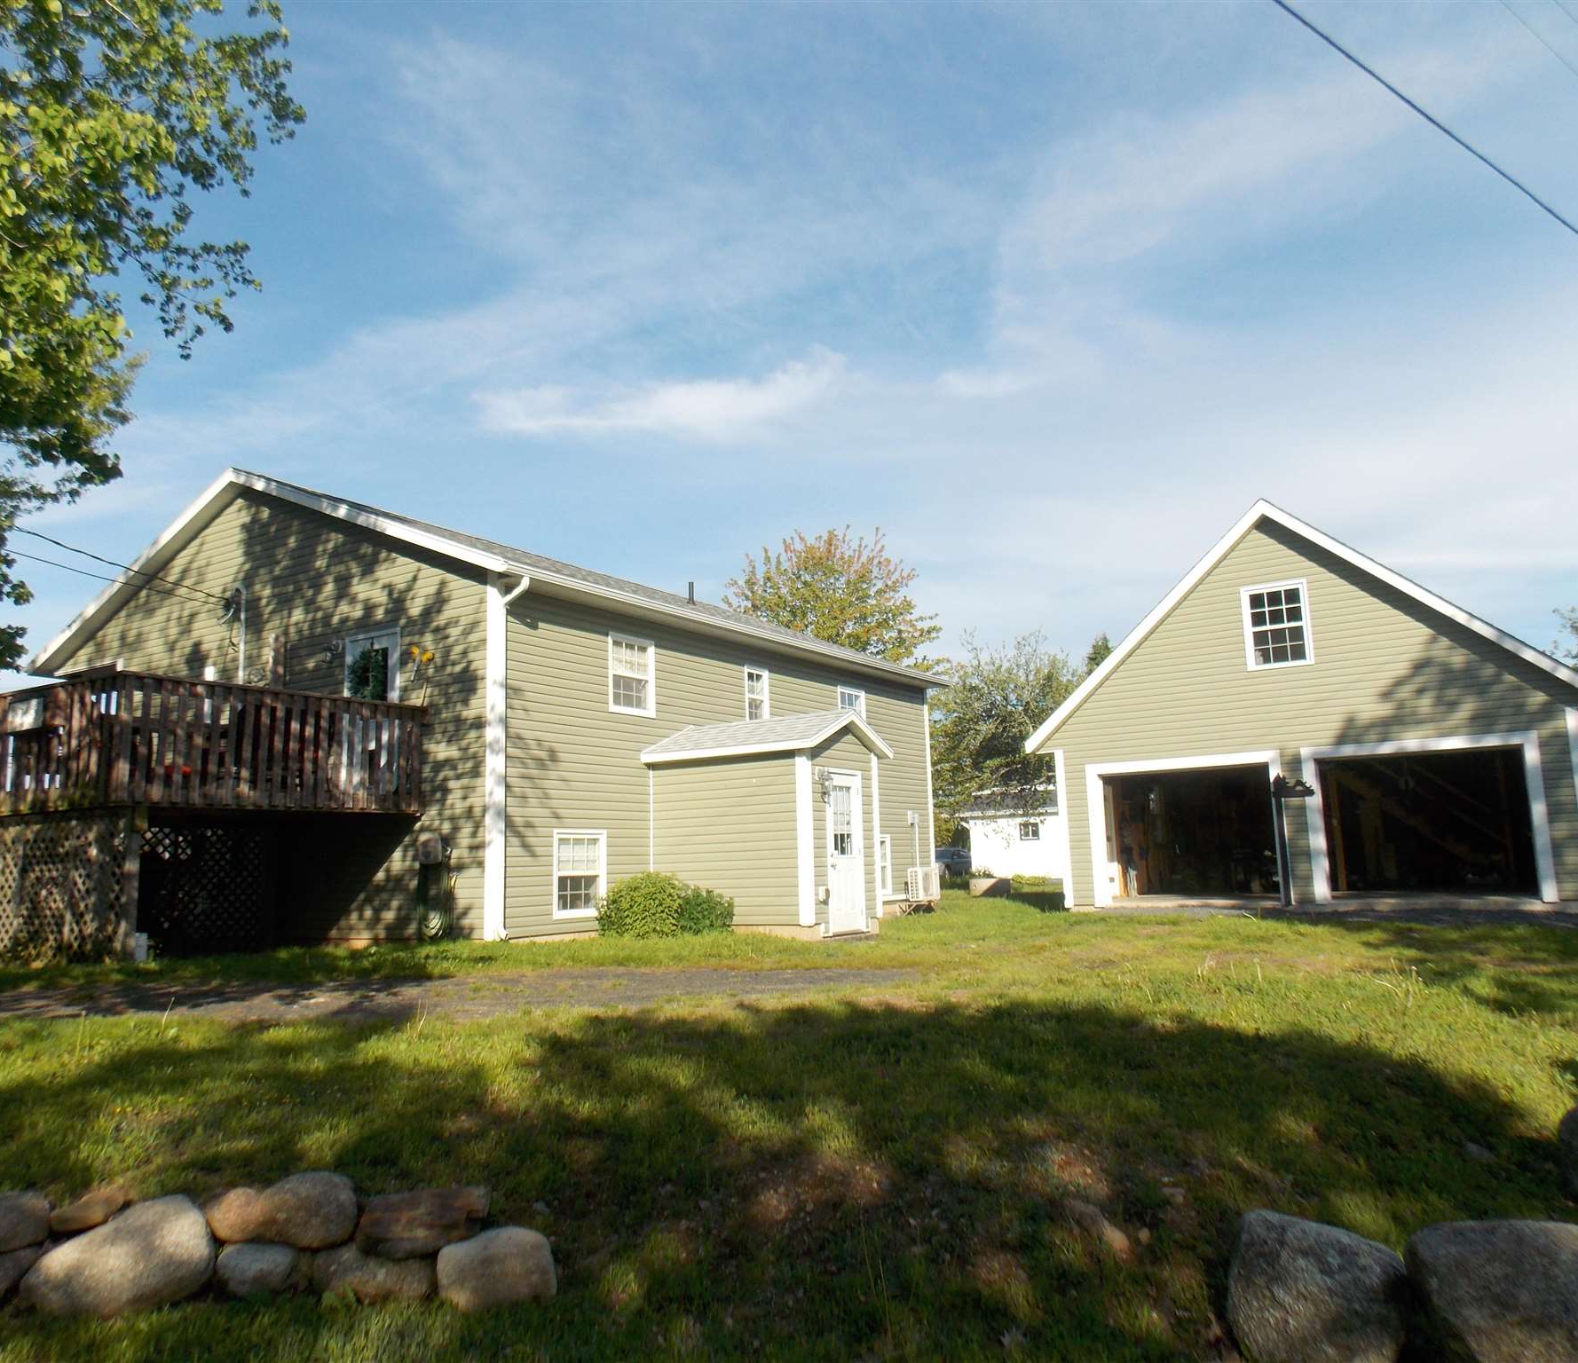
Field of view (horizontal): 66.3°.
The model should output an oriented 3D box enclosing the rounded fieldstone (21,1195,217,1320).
[{"bbox_3d":[-2.596,2.229,4.680,0.704,0.438,0.480,-2,-9,0],"label":"rounded fieldstone"}]

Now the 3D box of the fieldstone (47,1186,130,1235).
[{"bbox_3d":[-2.836,2.154,4.900,0.288,0.191,0.250,-2,-9,0],"label":"fieldstone"}]

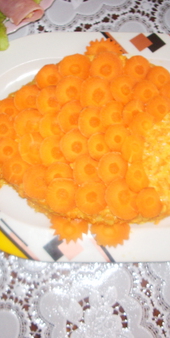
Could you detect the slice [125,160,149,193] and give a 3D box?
[{"bbox_3d":[0.051,0.008,0.453,0.027,0.004,0.031,0,84,-9],"label":"slice"}]

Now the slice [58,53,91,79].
[{"bbox_3d":[-0.010,-0.103,0.458,0.032,0.004,0.032,0,69,0],"label":"slice"}]

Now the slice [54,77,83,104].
[{"bbox_3d":[-0.015,-0.080,0.464,0.029,0.004,0.030,0,77,-1],"label":"slice"}]

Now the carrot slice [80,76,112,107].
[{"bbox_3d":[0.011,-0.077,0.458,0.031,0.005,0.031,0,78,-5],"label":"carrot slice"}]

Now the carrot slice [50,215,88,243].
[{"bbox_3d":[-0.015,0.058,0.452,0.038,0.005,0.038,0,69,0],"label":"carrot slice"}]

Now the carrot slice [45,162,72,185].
[{"bbox_3d":[-0.024,0.006,0.434,0.026,0.004,0.026,0,86,0],"label":"carrot slice"}]

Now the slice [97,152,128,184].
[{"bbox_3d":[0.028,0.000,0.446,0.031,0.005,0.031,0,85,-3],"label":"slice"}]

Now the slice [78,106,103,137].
[{"bbox_3d":[0.008,-0.046,0.441,0.029,0.004,0.029,0,81,-3],"label":"slice"}]

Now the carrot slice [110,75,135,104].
[{"bbox_3d":[0.039,-0.080,0.459,0.028,0.005,0.028,0,78,-3],"label":"carrot slice"}]

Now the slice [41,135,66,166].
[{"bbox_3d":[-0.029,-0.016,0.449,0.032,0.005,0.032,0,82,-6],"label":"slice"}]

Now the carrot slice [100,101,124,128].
[{"bbox_3d":[0.029,-0.052,0.441,0.027,0.004,0.027,0,81,-3],"label":"carrot slice"}]

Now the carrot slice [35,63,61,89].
[{"bbox_3d":[-0.037,-0.095,0.469,0.028,0.004,0.029,0,75,5],"label":"carrot slice"}]

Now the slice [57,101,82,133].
[{"bbox_3d":[-0.012,-0.050,0.441,0.031,0.004,0.031,0,81,0],"label":"slice"}]

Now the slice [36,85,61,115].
[{"bbox_3d":[-0.034,-0.067,0.448,0.028,0.004,0.028,0,75,0],"label":"slice"}]

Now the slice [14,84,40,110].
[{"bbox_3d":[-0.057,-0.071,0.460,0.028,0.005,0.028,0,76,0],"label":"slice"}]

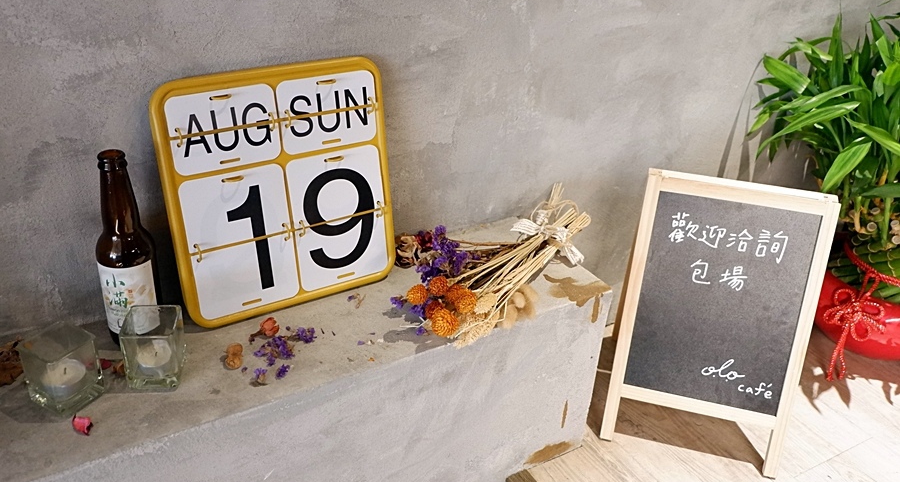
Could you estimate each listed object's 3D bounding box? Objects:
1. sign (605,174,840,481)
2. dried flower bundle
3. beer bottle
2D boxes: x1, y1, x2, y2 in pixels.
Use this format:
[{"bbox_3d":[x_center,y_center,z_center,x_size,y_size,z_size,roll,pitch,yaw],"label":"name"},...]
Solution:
[{"bbox_3d":[0.432,0.097,1.120,0.270,0.425,0.300,10,26,14],"label":"sign"},{"bbox_3d":[0.067,0.003,1.011,0.235,0.080,0.400,22,31,33],"label":"dried flower bundle"},{"bbox_3d":[-0.365,0.013,0.761,0.061,0.230,0.061,-10,28,-25],"label":"beer bottle"}]

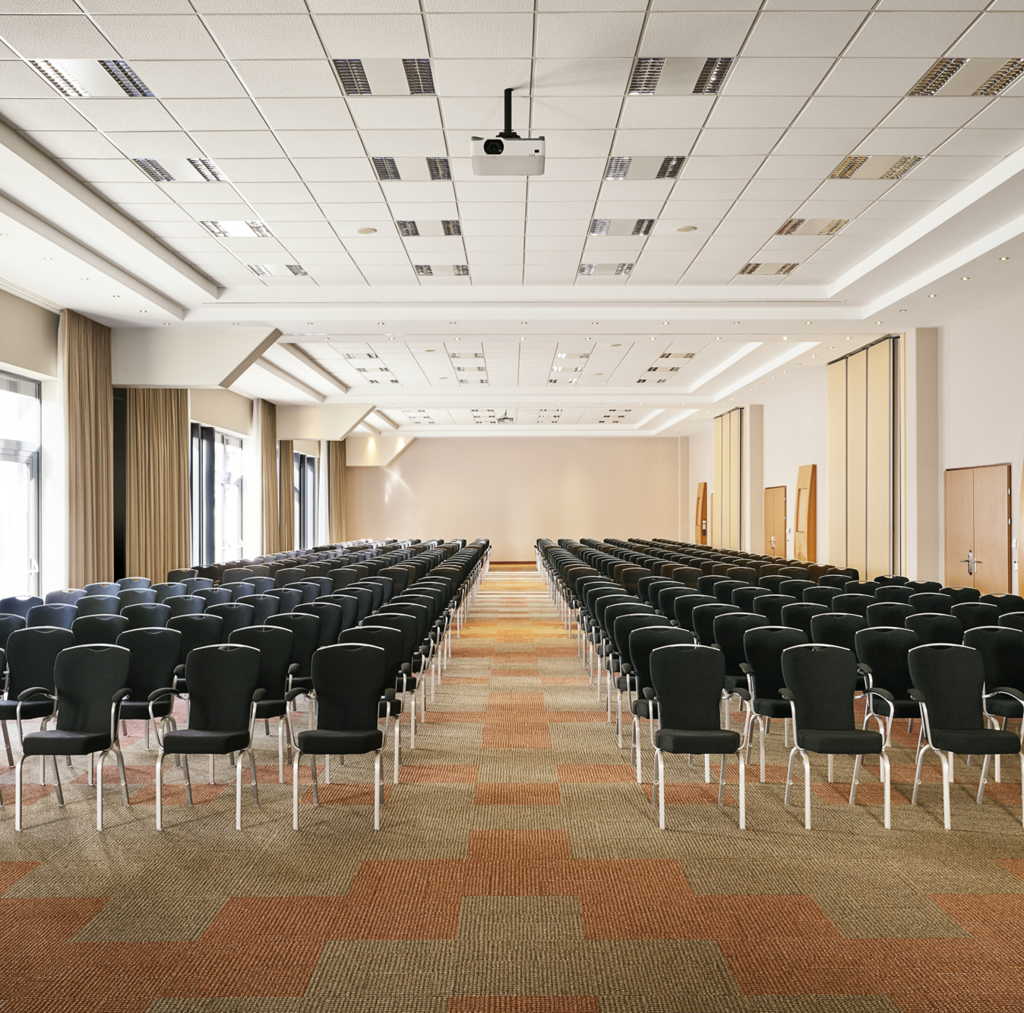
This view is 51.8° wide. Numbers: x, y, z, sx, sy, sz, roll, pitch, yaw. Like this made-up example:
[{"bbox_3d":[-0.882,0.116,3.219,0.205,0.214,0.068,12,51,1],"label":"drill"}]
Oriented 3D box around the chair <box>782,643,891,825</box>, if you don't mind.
[{"bbox_3d":[1.743,1.218,5.707,0.580,0.905,0.570,0,-1,-2],"label":"chair"}]

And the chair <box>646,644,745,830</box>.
[{"bbox_3d":[1.009,1.246,5.812,0.580,0.913,0.585,0,0,0],"label":"chair"}]

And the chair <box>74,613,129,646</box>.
[{"bbox_3d":[-3.050,1.246,7.642,0.580,0.905,0.570,0,-1,0],"label":"chair"}]

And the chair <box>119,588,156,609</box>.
[{"bbox_3d":[-3.817,1.275,10.537,0.580,0.905,0.570,0,-1,0],"label":"chair"}]

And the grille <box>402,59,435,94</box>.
[{"bbox_3d":[-0.603,-2.818,6.933,0.168,0.050,0.560,0,0,0],"label":"grille"}]

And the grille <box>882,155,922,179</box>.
[{"bbox_3d":[3.105,-2.711,8.418,0.170,0.050,0.542,0,0,0],"label":"grille"}]

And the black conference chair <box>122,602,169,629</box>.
[{"bbox_3d":[-3.098,1.277,8.672,0.575,0.923,0.570,0,-1,0],"label":"black conference chair"}]

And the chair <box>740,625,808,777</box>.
[{"bbox_3d":[1.744,1.227,6.672,0.580,0.905,0.570,0,-1,0],"label":"chair"}]

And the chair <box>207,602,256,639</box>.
[{"bbox_3d":[-2.401,1.277,8.671,0.575,0.923,0.570,0,-1,0],"label":"chair"}]

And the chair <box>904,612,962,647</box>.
[{"bbox_3d":[3.160,1.234,7.635,0.580,0.905,0.570,0,-1,0],"label":"chair"}]

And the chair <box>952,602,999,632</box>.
[{"bbox_3d":[3.941,1.277,8.660,0.575,0.923,0.570,0,-1,0],"label":"chair"}]

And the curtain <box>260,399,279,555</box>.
[{"bbox_3d":[-5.527,-0.251,24.009,0.220,4.200,1.400,0,-1,0],"label":"curtain"}]

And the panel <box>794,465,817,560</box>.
[{"bbox_3d":[5.800,0.528,20.816,0.170,2.640,0.970,0,-1,0],"label":"panel"}]

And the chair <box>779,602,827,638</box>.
[{"bbox_3d":[2.512,1.271,8.803,0.580,0.925,0.570,0,0,0],"label":"chair"}]

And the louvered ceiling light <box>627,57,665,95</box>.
[{"bbox_3d":[0.853,-2.735,6.660,0.170,0.060,0.570,0,0,0],"label":"louvered ceiling light"}]

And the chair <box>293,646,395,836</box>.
[{"bbox_3d":[-0.900,1.224,5.710,0.580,0.905,0.570,0,-1,0],"label":"chair"}]

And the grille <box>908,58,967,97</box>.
[{"bbox_3d":[2.751,-2.771,6.824,0.175,0.040,0.600,0,-1,0],"label":"grille"}]

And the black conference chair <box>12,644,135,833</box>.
[{"bbox_3d":[-2.415,1.268,5.891,0.580,0.925,0.570,0,0,0],"label":"black conference chair"}]

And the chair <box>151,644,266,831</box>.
[{"bbox_3d":[-1.642,1.254,5.813,0.580,0.913,0.585,0,0,0],"label":"chair"}]

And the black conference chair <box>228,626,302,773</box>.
[{"bbox_3d":[-1.665,1.259,6.761,0.575,0.923,0.570,0,-1,0],"label":"black conference chair"}]

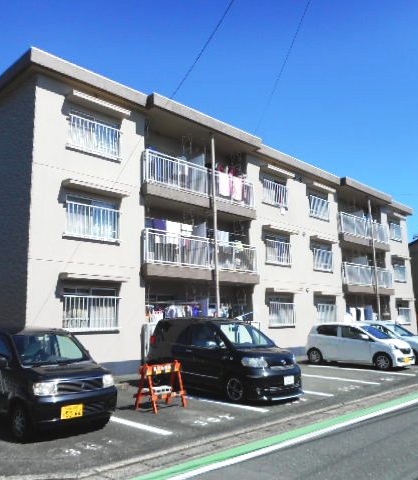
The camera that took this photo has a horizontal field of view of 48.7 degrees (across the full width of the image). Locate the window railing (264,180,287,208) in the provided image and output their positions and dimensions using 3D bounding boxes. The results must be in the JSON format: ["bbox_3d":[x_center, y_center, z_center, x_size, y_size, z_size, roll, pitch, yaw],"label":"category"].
[{"bbox_3d":[3.057,-2.067,21.188,0.160,1.097,1.880,-11,-14,43],"label":"window railing"}]

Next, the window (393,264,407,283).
[{"bbox_3d":[12.651,2.215,30.504,0.160,1.165,1.900,-11,-14,43],"label":"window"}]

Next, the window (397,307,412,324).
[{"bbox_3d":[12.728,4.919,30.015,0.160,1.123,1.900,-11,-14,43],"label":"window"}]

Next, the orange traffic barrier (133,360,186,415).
[{"bbox_3d":[-0.922,2.895,9.190,0.550,0.890,0.830,-12,-15,42],"label":"orange traffic barrier"}]

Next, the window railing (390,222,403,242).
[{"bbox_3d":[12.746,-0.482,31.375,0.150,1.050,1.930,-12,-15,42],"label":"window railing"}]

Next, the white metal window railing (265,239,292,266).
[{"bbox_3d":[3.174,0.613,20.876,0.150,1.050,1.930,-12,-15,42],"label":"white metal window railing"}]

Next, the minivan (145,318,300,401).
[{"bbox_3d":[0.243,2.860,11.431,4.000,1.740,1.710,-8,-12,42],"label":"minivan"}]

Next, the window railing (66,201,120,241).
[{"bbox_3d":[-3.482,-0.530,13.997,0.150,1.040,1.920,-12,-15,42],"label":"window railing"}]

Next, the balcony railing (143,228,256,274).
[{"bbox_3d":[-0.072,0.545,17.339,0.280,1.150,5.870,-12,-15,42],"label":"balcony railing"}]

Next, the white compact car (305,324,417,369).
[{"bbox_3d":[5.370,3.730,16.509,3.405,1.500,1.490,-8,-11,42],"label":"white compact car"}]

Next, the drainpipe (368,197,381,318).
[{"bbox_3d":[9.763,1.739,27.016,0.100,8.500,0.100,-11,-14,43],"label":"drainpipe"}]

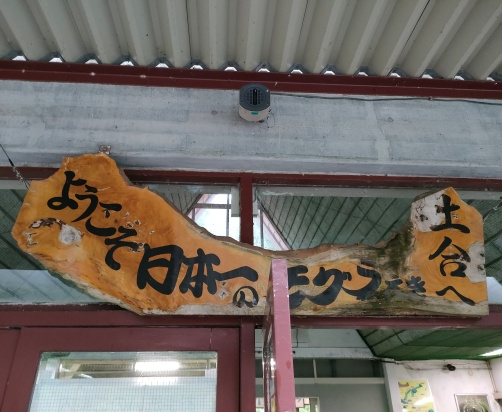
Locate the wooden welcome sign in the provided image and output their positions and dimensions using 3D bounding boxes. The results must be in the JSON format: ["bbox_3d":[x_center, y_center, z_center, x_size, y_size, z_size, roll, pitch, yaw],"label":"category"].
[{"bbox_3d":[0.031,0.137,1.973,2.134,0.710,0.085,1,-9,-4],"label":"wooden welcome sign"}]

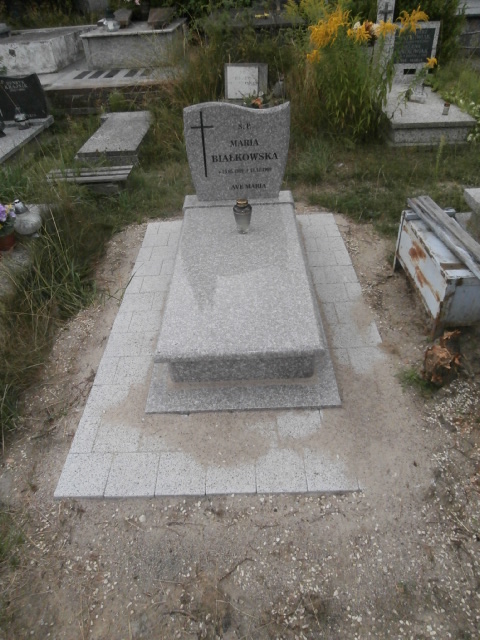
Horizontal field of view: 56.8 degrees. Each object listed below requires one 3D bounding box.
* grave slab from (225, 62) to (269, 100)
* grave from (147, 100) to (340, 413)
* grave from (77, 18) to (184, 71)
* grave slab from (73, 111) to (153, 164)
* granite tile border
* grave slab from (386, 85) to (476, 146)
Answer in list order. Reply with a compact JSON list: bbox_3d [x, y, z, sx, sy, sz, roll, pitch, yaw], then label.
[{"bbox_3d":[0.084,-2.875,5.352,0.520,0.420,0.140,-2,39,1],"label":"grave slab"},{"bbox_3d":[-0.006,-0.503,2.441,0.900,0.920,1.790,-2,39,1],"label":"grave"},{"bbox_3d":[-1.683,-4.640,7.441,1.380,0.470,1.700,-2,39,1],"label":"grave"},{"bbox_3d":[-1.303,-2.019,4.936,0.620,0.210,1.470,-2,39,1],"label":"grave slab"},{"bbox_3d":[0.004,-0.053,2.649,1.485,0.060,2.340,-2,39,1],"label":"granite tile border"},{"bbox_3d":[1.972,-2.463,5.233,0.880,0.240,1.750,-2,39,1],"label":"grave slab"}]

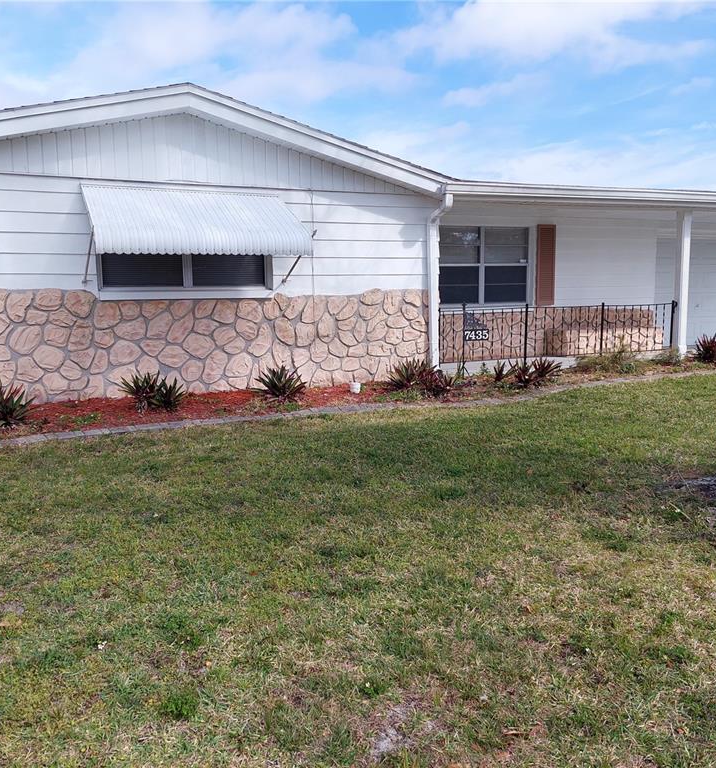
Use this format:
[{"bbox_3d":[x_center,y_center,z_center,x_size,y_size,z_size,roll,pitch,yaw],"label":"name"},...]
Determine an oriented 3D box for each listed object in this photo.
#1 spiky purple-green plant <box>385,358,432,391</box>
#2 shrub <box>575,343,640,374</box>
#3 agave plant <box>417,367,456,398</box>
[{"bbox_3d":[0.682,-0.139,9.416,0.612,0.400,0.581,-1,7,0],"label":"spiky purple-green plant"},{"bbox_3d":[3.307,-0.326,9.450,0.790,0.370,0.520,-4,8,-23],"label":"shrub"},{"bbox_3d":[0.873,-0.022,7.900,0.430,0.340,0.410,-1,7,0],"label":"agave plant"}]

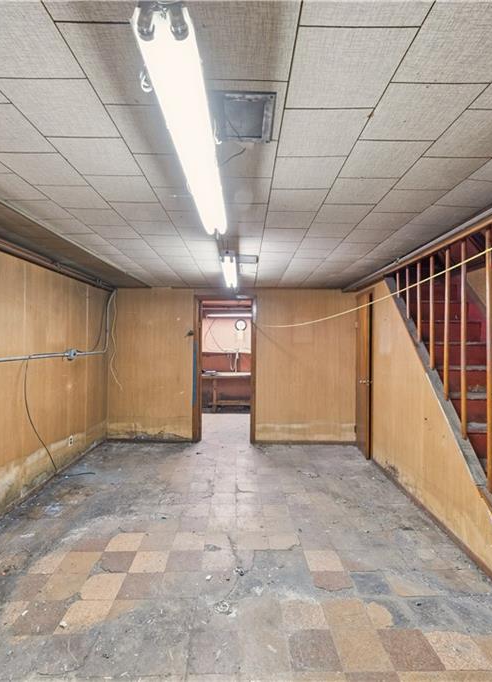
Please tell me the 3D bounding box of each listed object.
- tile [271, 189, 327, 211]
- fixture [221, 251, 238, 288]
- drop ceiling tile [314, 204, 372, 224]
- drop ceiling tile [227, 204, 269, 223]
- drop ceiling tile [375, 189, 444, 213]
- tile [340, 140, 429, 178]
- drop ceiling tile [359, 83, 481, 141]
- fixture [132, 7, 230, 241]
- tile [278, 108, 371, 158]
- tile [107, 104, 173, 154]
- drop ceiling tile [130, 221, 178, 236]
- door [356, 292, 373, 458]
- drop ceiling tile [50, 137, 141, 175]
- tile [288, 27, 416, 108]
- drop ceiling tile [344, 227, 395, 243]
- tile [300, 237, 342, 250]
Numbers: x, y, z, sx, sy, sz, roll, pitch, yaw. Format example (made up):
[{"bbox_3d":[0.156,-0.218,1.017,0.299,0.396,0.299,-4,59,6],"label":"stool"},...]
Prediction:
[{"bbox_3d":[0.281,-0.780,1.889,0.305,0.020,0.302,1,-1,0],"label":"tile"},{"bbox_3d":[-0.155,-0.707,3.553,0.130,0.110,1.240,1,-1,0],"label":"fixture"},{"bbox_3d":[0.586,-0.773,2.066,0.305,0.020,0.302,1,-1,0],"label":"drop ceiling tile"},{"bbox_3d":[-0.025,-0.796,2.106,0.307,0.020,0.300,1,-1,0],"label":"drop ceiling tile"},{"bbox_3d":[0.891,-0.772,1.882,0.305,0.020,0.302,1,-1,0],"label":"drop ceiling tile"},{"bbox_3d":[0.587,-0.783,1.476,0.305,0.020,0.302,1,-1,0],"label":"tile"},{"bbox_3d":[0.588,-0.787,1.181,0.305,0.020,0.302,1,-1,0],"label":"drop ceiling tile"},{"bbox_3d":[-0.160,-0.664,1.281,0.125,0.131,1.221,1,-1,0],"label":"fixture"},{"bbox_3d":[0.286,-0.803,1.316,0.304,0.020,0.300,1,-1,0],"label":"tile"},{"bbox_3d":[-0.328,-0.802,1.303,0.307,0.020,0.297,1,-1,0],"label":"tile"},{"bbox_3d":[-0.638,-0.798,2.395,0.298,0.020,0.300,1,-1,0],"label":"drop ceiling tile"},{"bbox_3d":[1.505,0.435,4.430,0.050,2.020,0.640,0,0,5],"label":"door"},{"bbox_3d":[-0.634,-0.804,1.483,0.307,0.020,0.297,1,-1,0],"label":"drop ceiling tile"},{"bbox_3d":[0.285,-0.797,1.005,0.307,0.020,0.297,1,-1,0],"label":"tile"},{"bbox_3d":[0.899,-0.770,2.491,0.307,0.020,0.297,1,-1,0],"label":"drop ceiling tile"},{"bbox_3d":[0.593,-0.772,2.671,0.307,0.020,0.297,1,-1,0],"label":"tile"}]

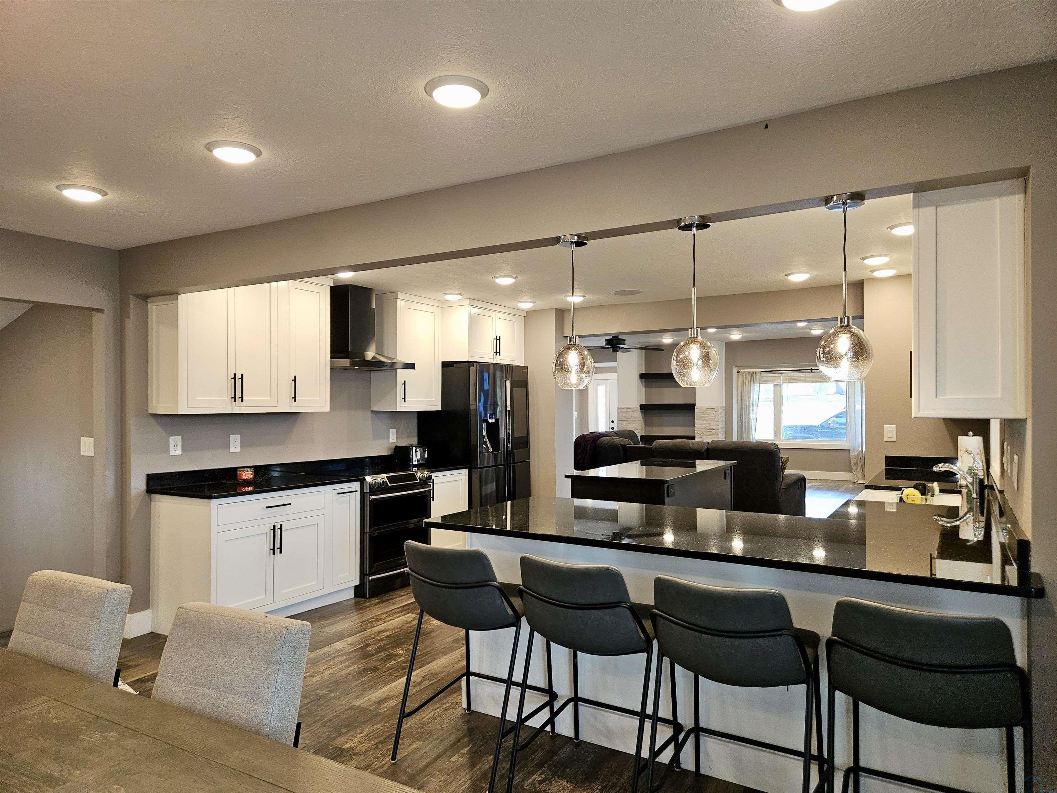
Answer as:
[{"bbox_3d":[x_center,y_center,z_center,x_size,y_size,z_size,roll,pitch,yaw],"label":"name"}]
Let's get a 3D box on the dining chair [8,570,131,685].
[{"bbox_3d":[-1.614,1.046,2.144,0.455,0.880,0.580,-1,-1,27],"label":"dining chair"}]

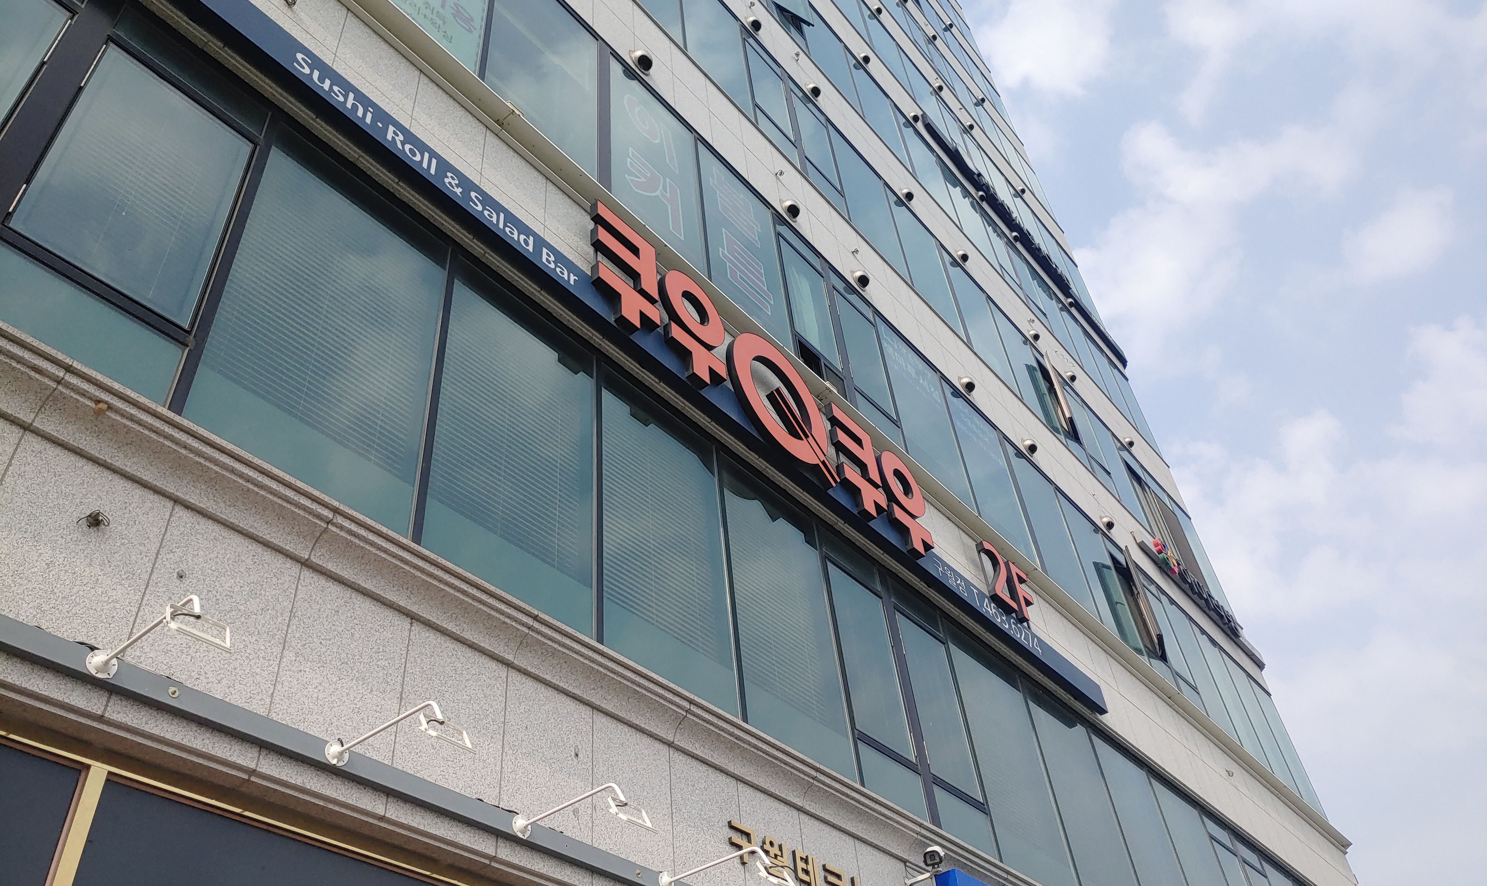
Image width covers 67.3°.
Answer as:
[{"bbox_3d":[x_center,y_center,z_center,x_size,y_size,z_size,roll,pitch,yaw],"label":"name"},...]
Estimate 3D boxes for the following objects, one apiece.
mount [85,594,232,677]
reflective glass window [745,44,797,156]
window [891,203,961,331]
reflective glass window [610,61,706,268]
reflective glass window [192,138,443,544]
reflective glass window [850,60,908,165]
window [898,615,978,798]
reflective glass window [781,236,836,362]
[{"bbox_3d":[-1.803,0.615,3.390,0.660,0.280,0.190,-32,-49,26],"label":"mount"},{"bbox_3d":[0.357,-4.662,14.871,0.100,1.795,0.835,-32,-49,25],"label":"reflective glass window"},{"bbox_3d":[2.524,-2.532,15.707,0.100,2.223,1.179,-32,-49,26],"label":"window"},{"bbox_3d":[-0.805,-2.611,10.373,0.100,2.226,1.191,-32,-49,25],"label":"reflective glass window"},{"bbox_3d":[-2.010,-0.573,5.507,0.100,2.014,1.129,-32,-49,26],"label":"reflective glass window"},{"bbox_3d":[2.469,-6.079,20.373,0.100,2.325,1.293,-32,-49,25],"label":"reflective glass window"},{"bbox_3d":[1.435,1.937,8.294,0.100,1.328,0.664,-33,-50,25],"label":"window"},{"bbox_3d":[0.700,-1.508,11.849,0.100,1.562,0.761,-32,-49,25],"label":"reflective glass window"}]

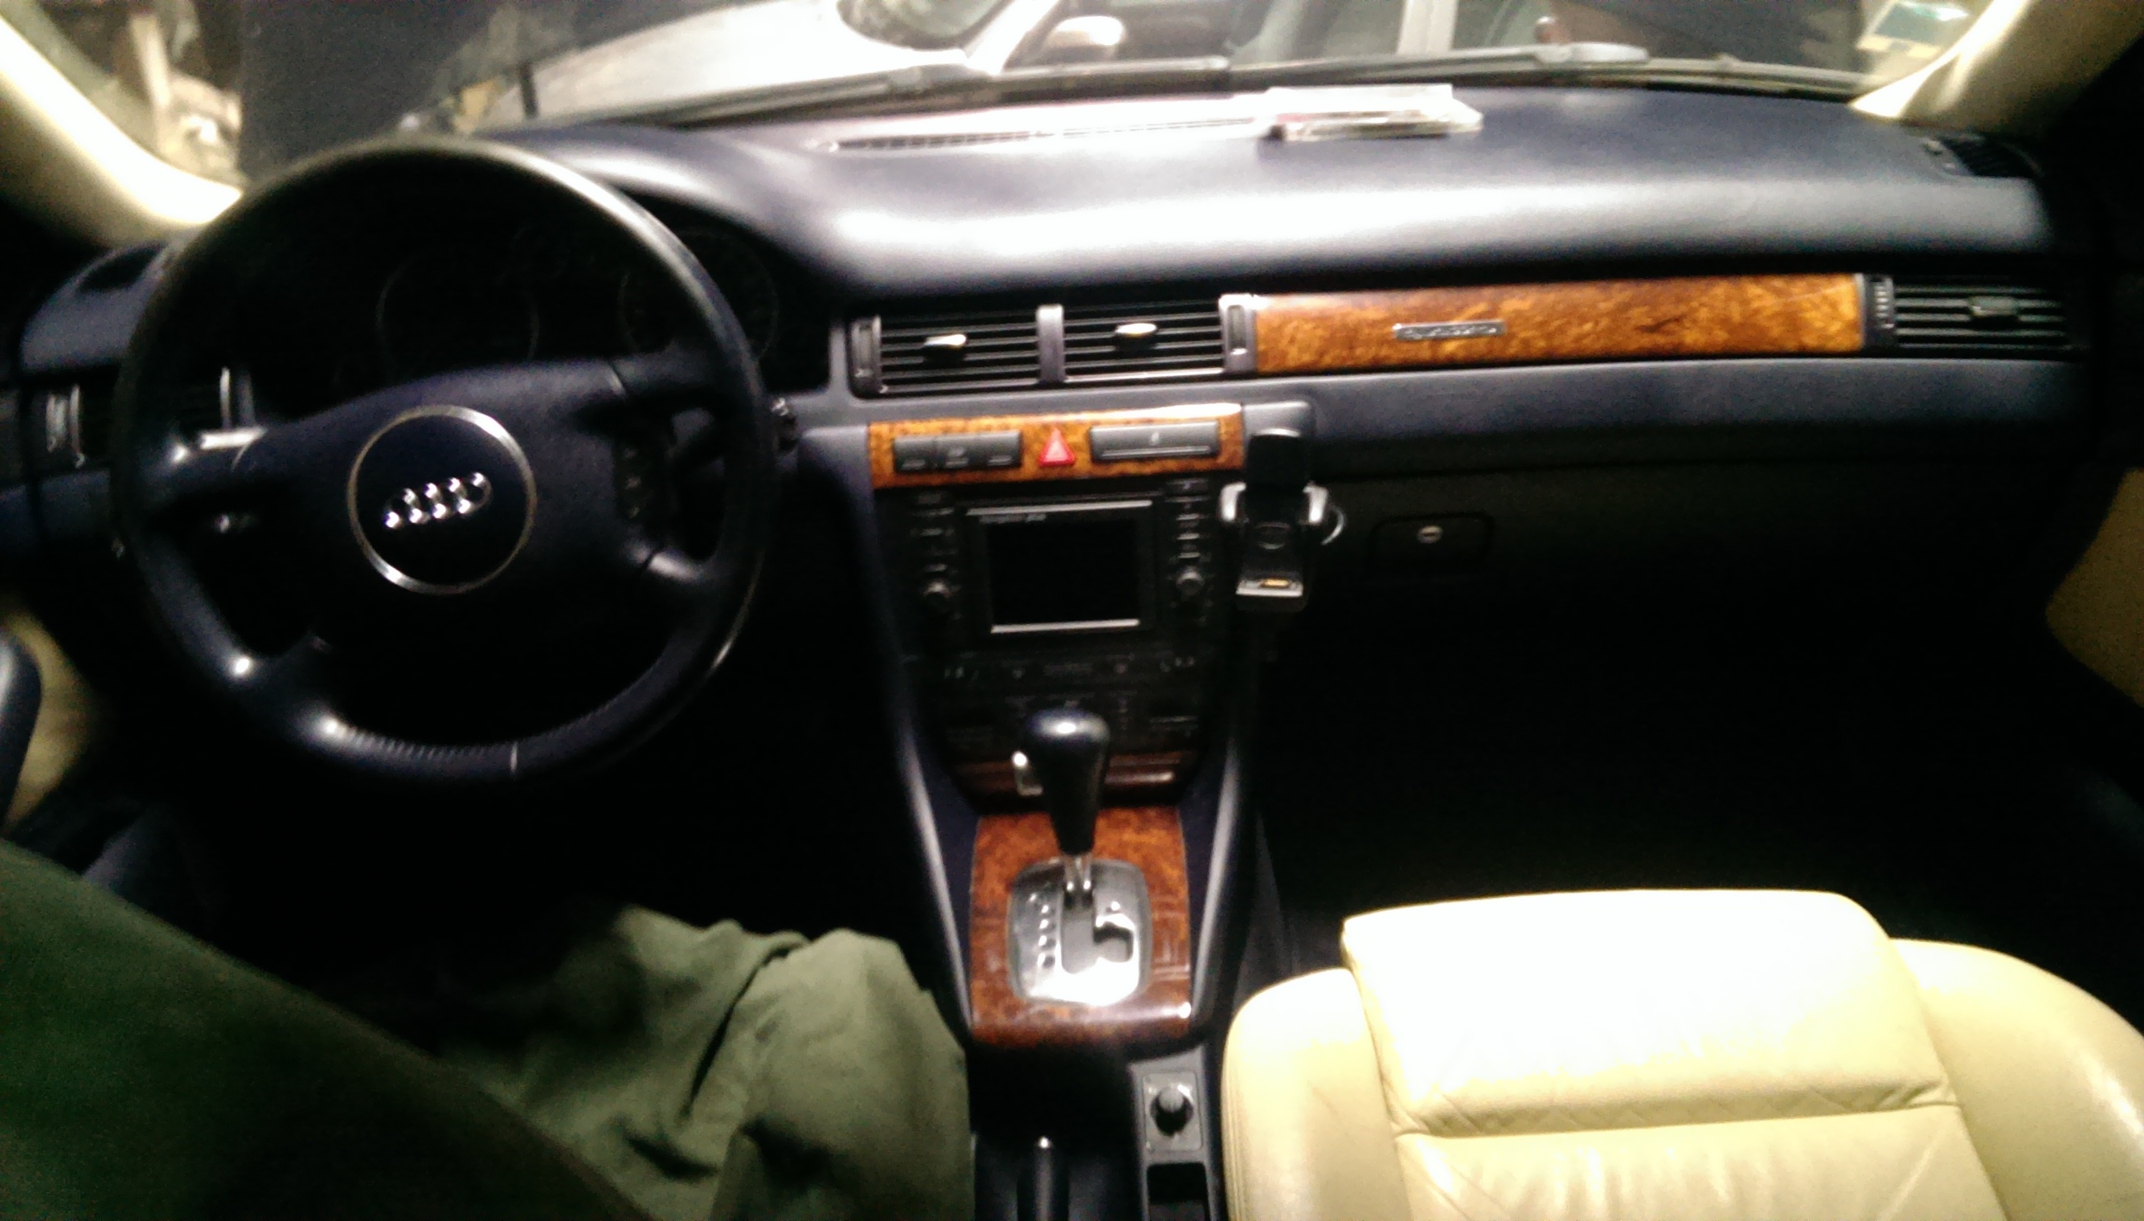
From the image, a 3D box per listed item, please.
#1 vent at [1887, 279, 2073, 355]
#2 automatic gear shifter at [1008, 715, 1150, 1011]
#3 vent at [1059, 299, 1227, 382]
[{"bbox_3d":[0.582,-0.188,1.030,0.114,0.051,0.035,1,17,9],"label":"vent"},{"bbox_3d":[0.004,0.136,0.926,0.082,0.143,0.115,-3,27,0],"label":"automatic gear shifter"},{"bbox_3d":[0.047,-0.176,1.055,0.107,0.051,0.035,-3,16,0],"label":"vent"}]

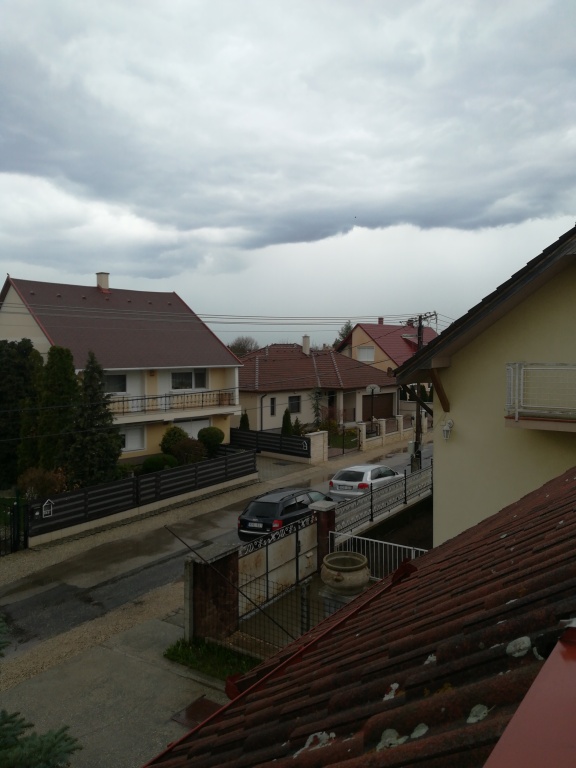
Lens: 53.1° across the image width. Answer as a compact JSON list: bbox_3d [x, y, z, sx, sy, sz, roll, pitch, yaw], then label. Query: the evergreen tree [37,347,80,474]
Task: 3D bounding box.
[{"bbox_3d":[-9.852,1.585,24.707,1.850,6.200,1.850,-1,3,-22],"label":"evergreen tree"}]

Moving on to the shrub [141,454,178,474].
[{"bbox_3d":[-5.779,3.890,25.938,1.600,1.400,1.700,2,4,34],"label":"shrub"}]

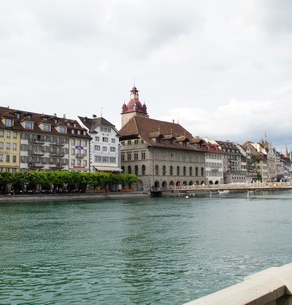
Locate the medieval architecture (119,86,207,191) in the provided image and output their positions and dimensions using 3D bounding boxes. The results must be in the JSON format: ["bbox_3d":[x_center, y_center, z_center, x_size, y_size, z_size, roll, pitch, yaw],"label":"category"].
[{"bbox_3d":[3.139,-5.451,113.361,24.350,35.350,22.500,5,-6,-44],"label":"medieval architecture"}]

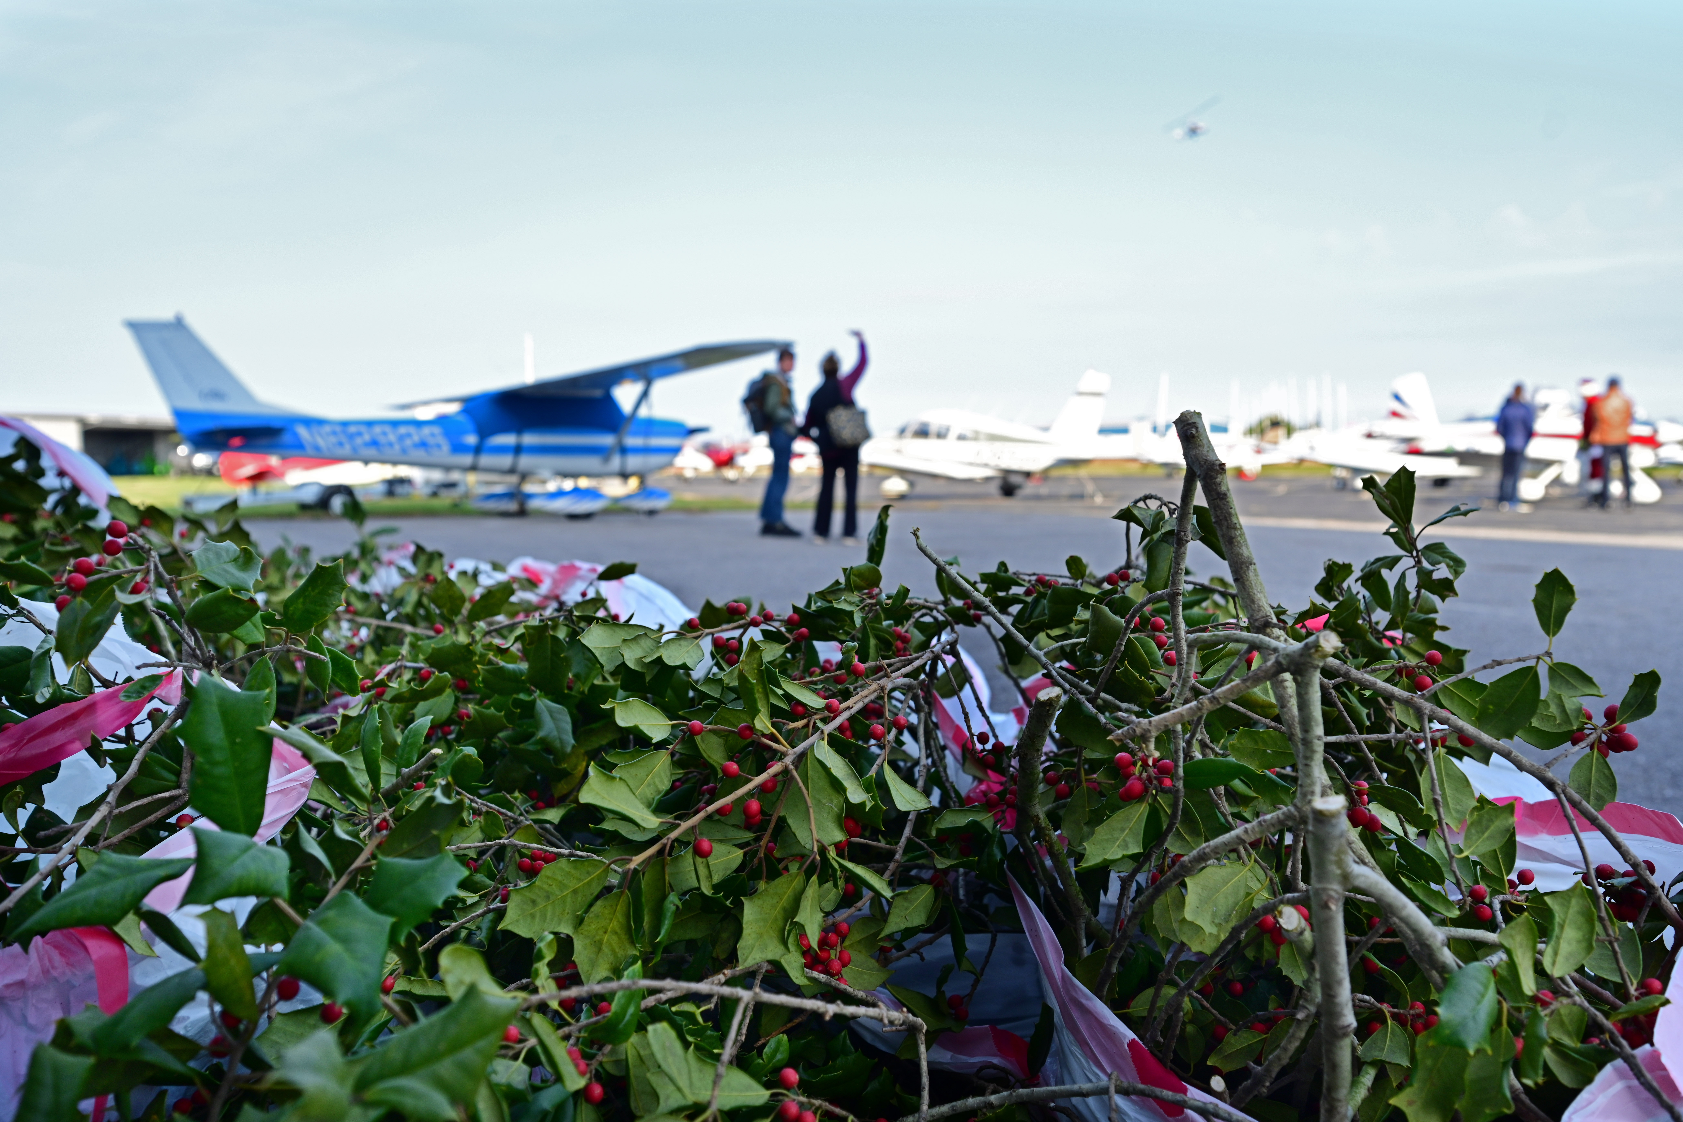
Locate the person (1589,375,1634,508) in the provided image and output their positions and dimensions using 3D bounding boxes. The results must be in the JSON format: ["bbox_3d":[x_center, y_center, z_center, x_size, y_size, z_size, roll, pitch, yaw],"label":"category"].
[{"bbox_3d":[10.351,-1.601,17.600,0.560,1.760,0.360,1,5,18],"label":"person"}]

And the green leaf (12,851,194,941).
[{"bbox_3d":[-0.290,0.132,0.514,0.029,0.013,0.070,37,35,28],"label":"green leaf"}]

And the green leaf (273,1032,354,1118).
[{"bbox_3d":[-0.149,0.145,0.370,0.022,0.030,0.011,5,-39,12],"label":"green leaf"}]

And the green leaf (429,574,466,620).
[{"bbox_3d":[-0.310,0.028,1.030,0.030,0.040,0.011,-8,-21,-5],"label":"green leaf"}]

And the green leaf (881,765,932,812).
[{"bbox_3d":[0.034,0.120,0.690,0.021,0.036,0.012,-38,19,41],"label":"green leaf"}]

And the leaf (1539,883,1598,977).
[{"bbox_3d":[0.350,0.178,0.630,0.024,0.044,0.012,-1,-31,49],"label":"leaf"}]

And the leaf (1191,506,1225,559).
[{"bbox_3d":[0.212,-0.017,0.760,0.023,0.046,0.014,-30,0,10],"label":"leaf"}]

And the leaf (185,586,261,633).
[{"bbox_3d":[-0.274,0.022,0.580,0.039,0.023,0.011,-11,-42,18],"label":"leaf"}]

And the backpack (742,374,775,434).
[{"bbox_3d":[-0.778,-1.501,12.500,0.270,0.500,0.340,1,5,13],"label":"backpack"}]

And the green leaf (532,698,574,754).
[{"bbox_3d":[-0.187,0.107,0.850,0.025,0.043,0.010,-31,-14,5],"label":"green leaf"}]

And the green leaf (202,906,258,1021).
[{"bbox_3d":[-0.248,0.163,0.530,0.019,0.048,0.010,-17,-6,-25],"label":"green leaf"}]

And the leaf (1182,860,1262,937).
[{"bbox_3d":[0.186,0.165,0.640,0.038,0.033,0.010,-41,-9,0],"label":"leaf"}]

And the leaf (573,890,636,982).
[{"bbox_3d":[-0.109,0.172,0.600,0.030,0.048,0.011,21,6,-3],"label":"leaf"}]

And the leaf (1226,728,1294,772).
[{"bbox_3d":[0.255,0.114,0.788,0.045,0.025,0.010,5,-26,3],"label":"leaf"}]

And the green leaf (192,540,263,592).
[{"bbox_3d":[-0.399,0.003,0.850,0.044,0.037,0.013,-6,-26,-9],"label":"green leaf"}]

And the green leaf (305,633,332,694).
[{"bbox_3d":[-0.323,0.065,0.810,0.019,0.043,0.014,-5,3,11],"label":"green leaf"}]

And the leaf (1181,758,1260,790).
[{"bbox_3d":[0.191,0.107,0.660,0.044,0.010,0.025,0,30,0],"label":"leaf"}]

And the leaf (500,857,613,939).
[{"bbox_3d":[-0.155,0.183,0.710,0.068,0.042,0.016,-27,6,3],"label":"leaf"}]

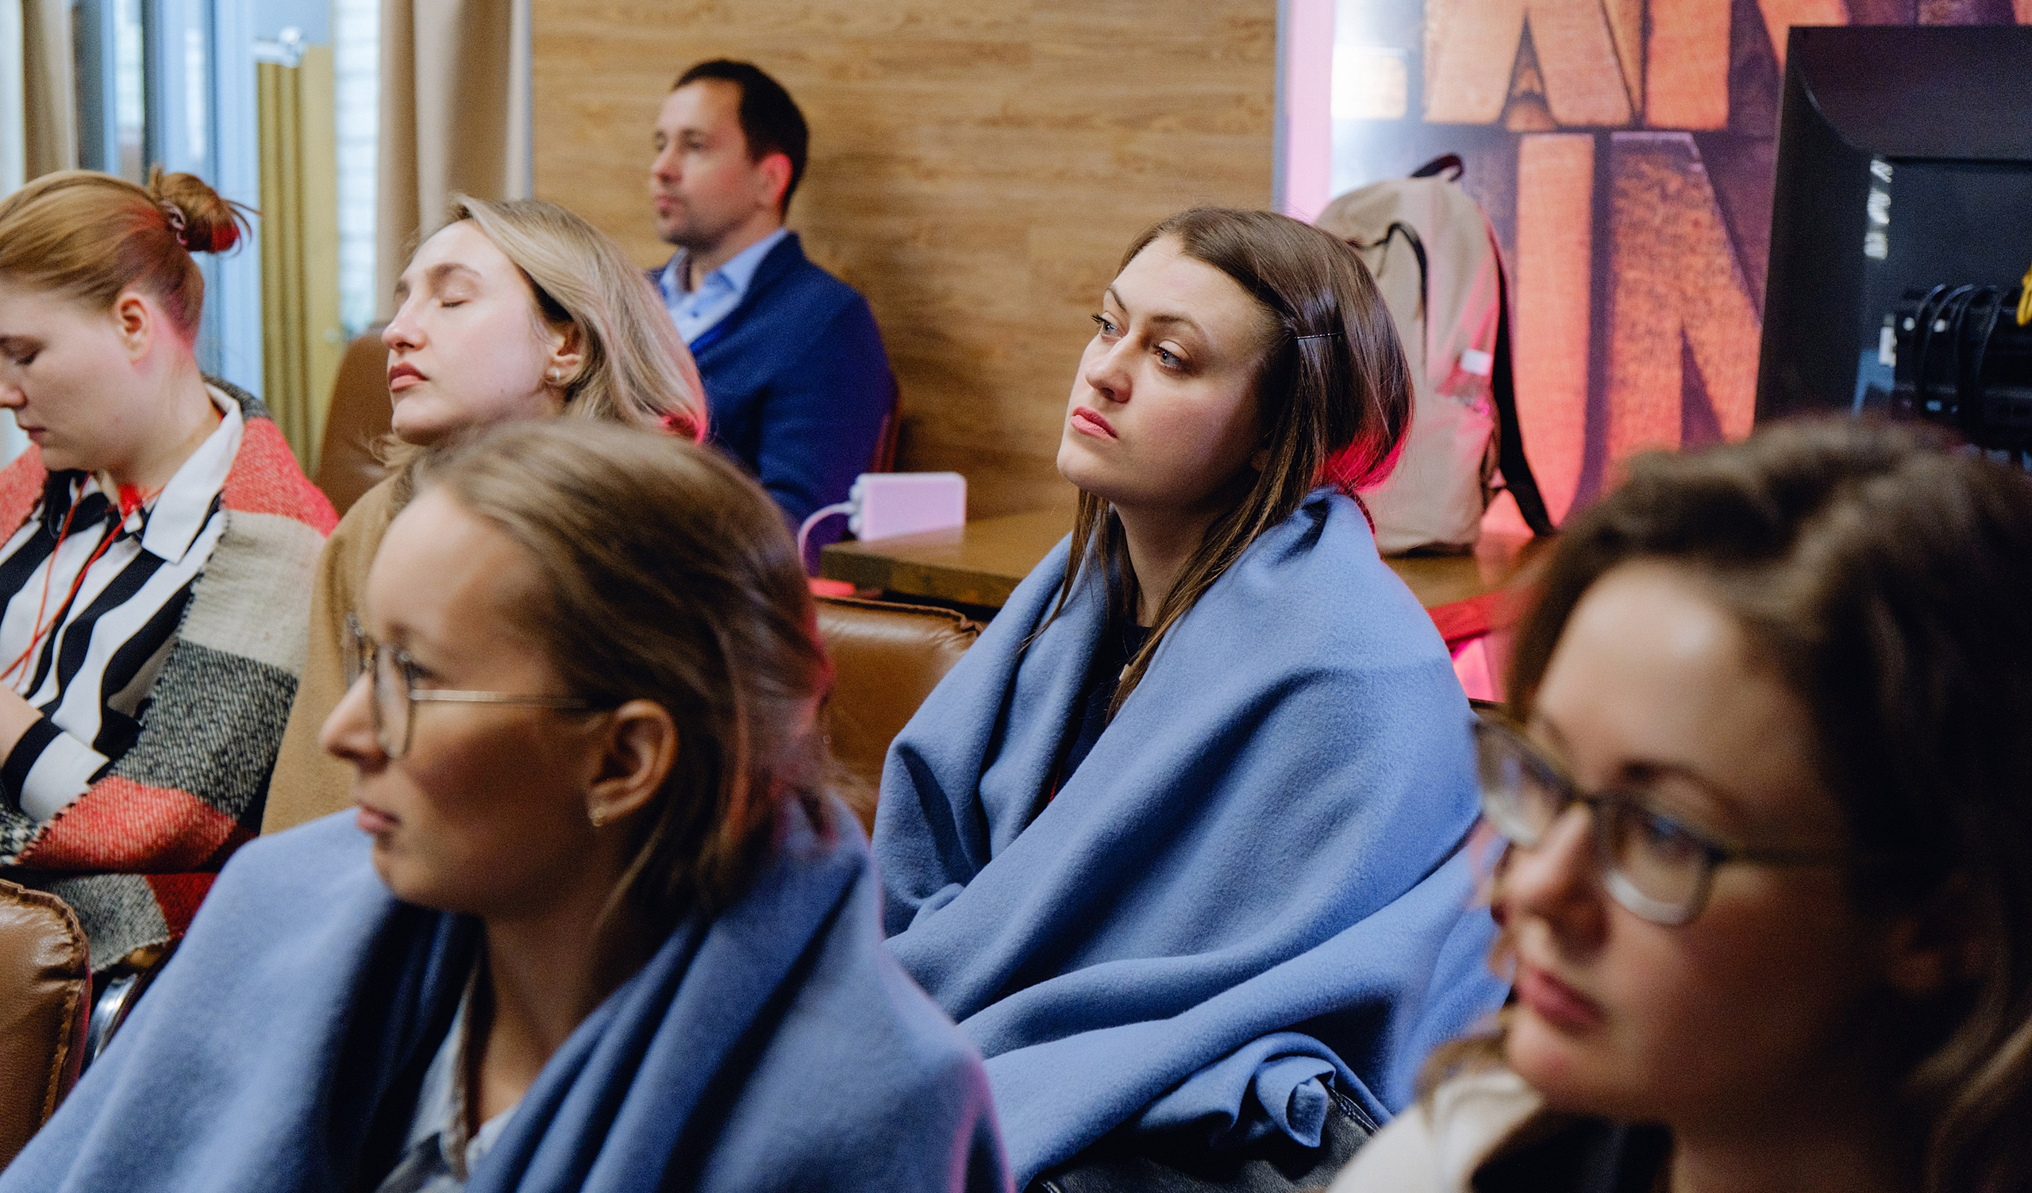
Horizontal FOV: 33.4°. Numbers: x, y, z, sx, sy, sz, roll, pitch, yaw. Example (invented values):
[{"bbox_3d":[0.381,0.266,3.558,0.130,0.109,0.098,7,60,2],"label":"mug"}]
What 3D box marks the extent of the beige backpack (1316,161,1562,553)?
[{"bbox_3d":[0.515,-0.309,4.334,0.180,0.475,0.280,-6,12,-32],"label":"beige backpack"}]

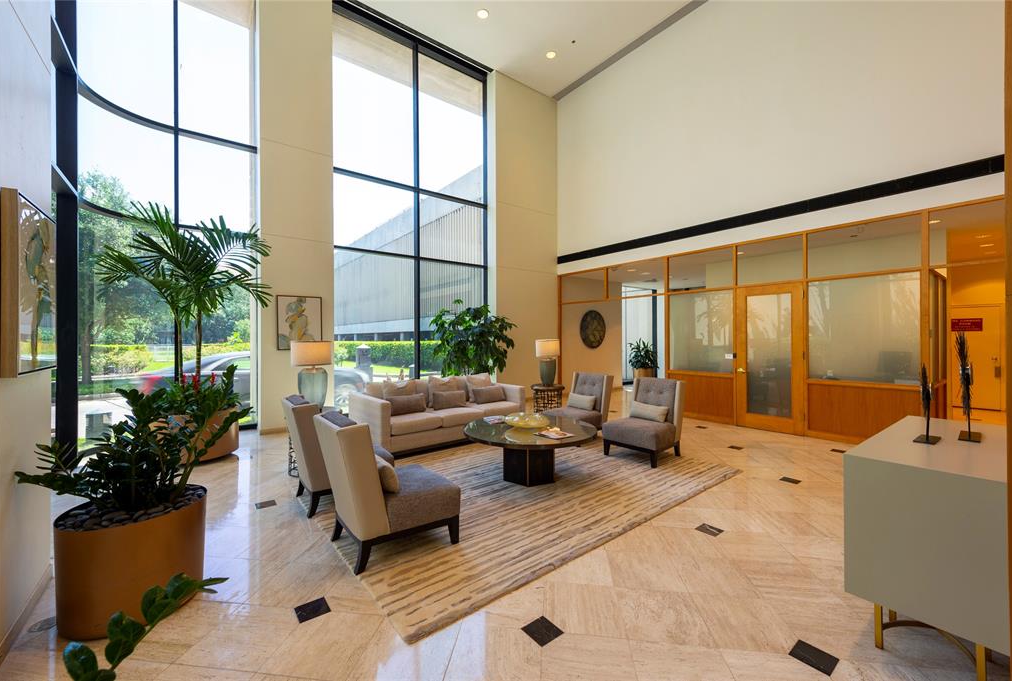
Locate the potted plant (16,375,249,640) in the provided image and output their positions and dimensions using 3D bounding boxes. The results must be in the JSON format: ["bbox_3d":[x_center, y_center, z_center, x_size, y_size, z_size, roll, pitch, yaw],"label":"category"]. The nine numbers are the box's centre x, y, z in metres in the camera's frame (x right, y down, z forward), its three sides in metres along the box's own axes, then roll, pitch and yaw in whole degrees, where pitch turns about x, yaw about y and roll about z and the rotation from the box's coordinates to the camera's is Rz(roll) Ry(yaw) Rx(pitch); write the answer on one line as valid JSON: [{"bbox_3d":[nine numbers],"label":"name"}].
[{"bbox_3d":[-1.989,0.797,2.160,0.900,1.250,0.920,0,0,-39],"label":"potted plant"}]

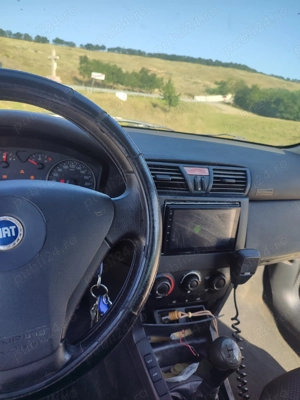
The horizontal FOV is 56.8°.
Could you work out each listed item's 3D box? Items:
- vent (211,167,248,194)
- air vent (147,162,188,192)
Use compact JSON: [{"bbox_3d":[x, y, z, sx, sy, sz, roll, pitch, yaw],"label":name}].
[{"bbox_3d":[0.175,-0.045,0.638,0.097,0.059,0.035,1,7,-17],"label":"vent"},{"bbox_3d":[0.032,-0.048,0.593,0.103,0.058,0.035,1,7,-17],"label":"air vent"}]

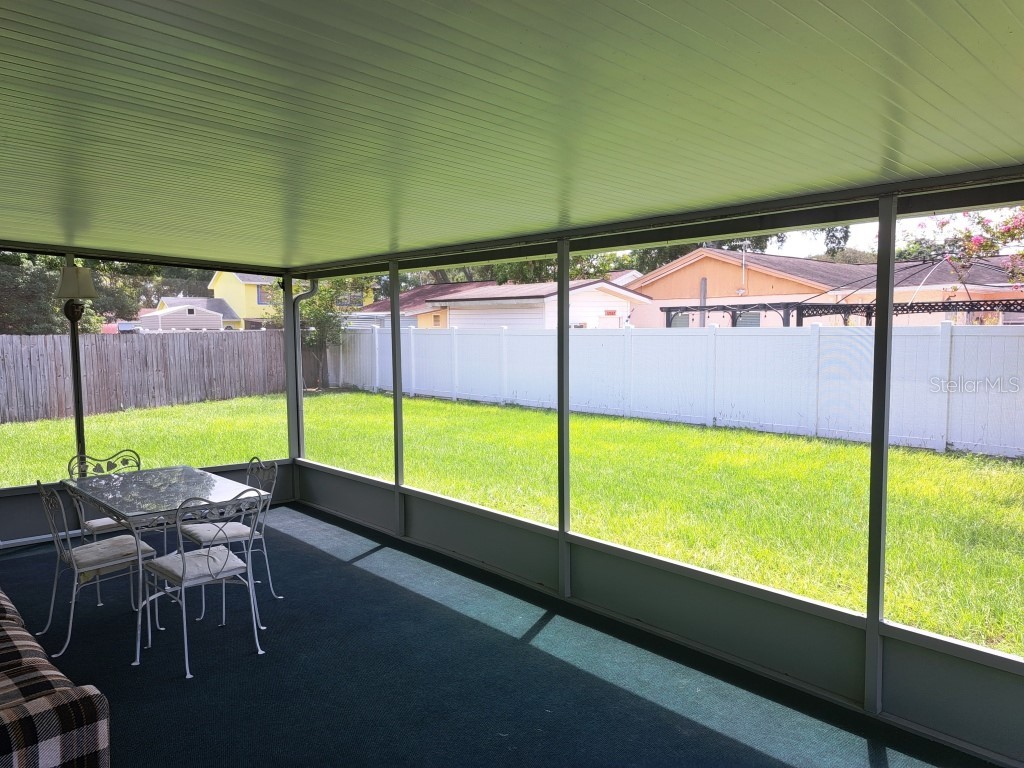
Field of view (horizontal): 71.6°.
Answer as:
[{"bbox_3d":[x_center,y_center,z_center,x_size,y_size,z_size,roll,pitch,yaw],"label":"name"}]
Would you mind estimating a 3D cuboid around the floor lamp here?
[{"bbox_3d":[-3.435,0.127,5.685,0.340,2.176,0.340,-3,5,-31],"label":"floor lamp"}]

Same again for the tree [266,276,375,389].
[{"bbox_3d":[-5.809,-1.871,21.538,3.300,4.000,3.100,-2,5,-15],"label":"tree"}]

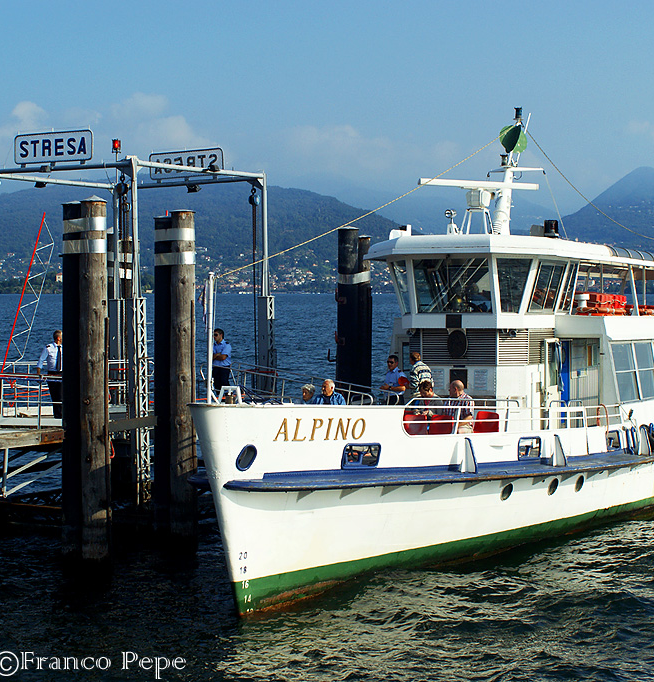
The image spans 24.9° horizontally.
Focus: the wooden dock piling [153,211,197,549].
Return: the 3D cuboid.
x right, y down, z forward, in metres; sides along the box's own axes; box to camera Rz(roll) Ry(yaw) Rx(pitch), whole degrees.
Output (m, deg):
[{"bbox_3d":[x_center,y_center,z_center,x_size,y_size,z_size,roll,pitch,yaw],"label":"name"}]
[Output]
[{"bbox_3d":[-2.553,0.675,24.800,0.760,5.745,0.420,2,2,41],"label":"wooden dock piling"}]

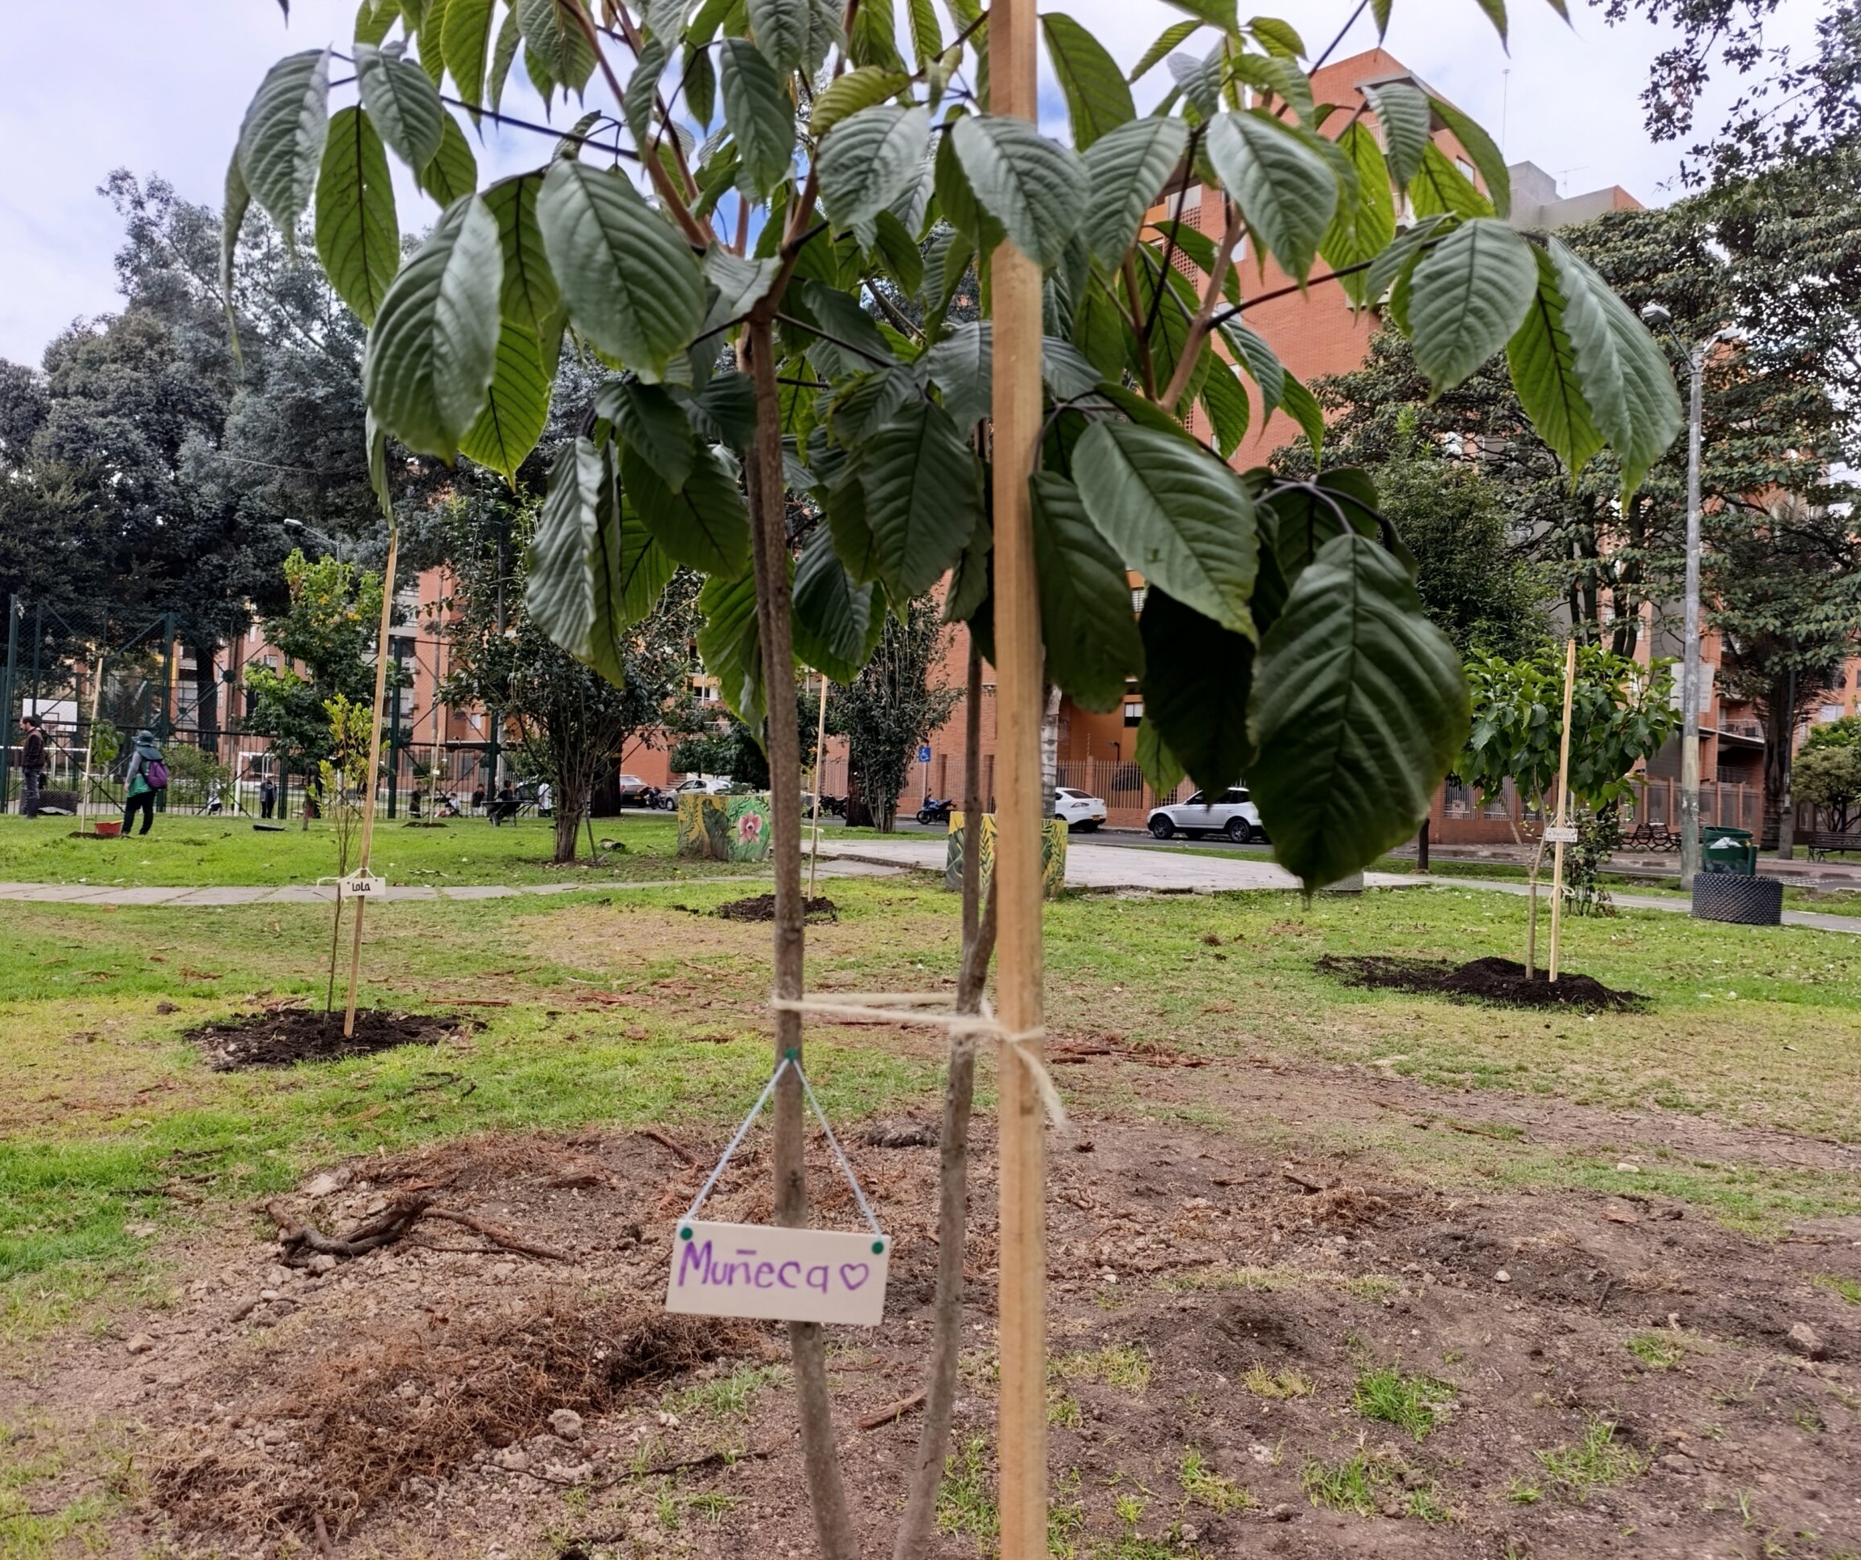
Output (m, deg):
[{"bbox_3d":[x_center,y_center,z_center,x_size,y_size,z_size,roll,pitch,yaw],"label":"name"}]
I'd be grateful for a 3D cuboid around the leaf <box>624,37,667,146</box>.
[{"bbox_3d":[-0.305,-0.729,1.480,0.055,0.150,0.040,3,-13,27],"label":"leaf"}]

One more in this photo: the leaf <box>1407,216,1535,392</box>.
[{"bbox_3d":[0.488,-0.429,1.250,0.110,0.168,0.040,15,-14,-2],"label":"leaf"}]

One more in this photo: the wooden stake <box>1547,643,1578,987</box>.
[{"bbox_3d":[4.131,0.190,9.000,0.050,2.250,0.050,3,0,17],"label":"wooden stake"}]

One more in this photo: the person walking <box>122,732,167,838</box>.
[{"bbox_3d":[-11.741,0.036,20.600,0.600,1.600,0.500,2,0,18],"label":"person walking"}]

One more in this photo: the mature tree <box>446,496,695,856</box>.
[{"bbox_3d":[-5.271,-1.468,20.000,3.400,5.200,3.300,2,-1,0],"label":"mature tree"}]

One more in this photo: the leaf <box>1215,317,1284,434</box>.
[{"bbox_3d":[0.323,-0.408,1.400,0.055,0.130,0.040,-18,-8,-19],"label":"leaf"}]

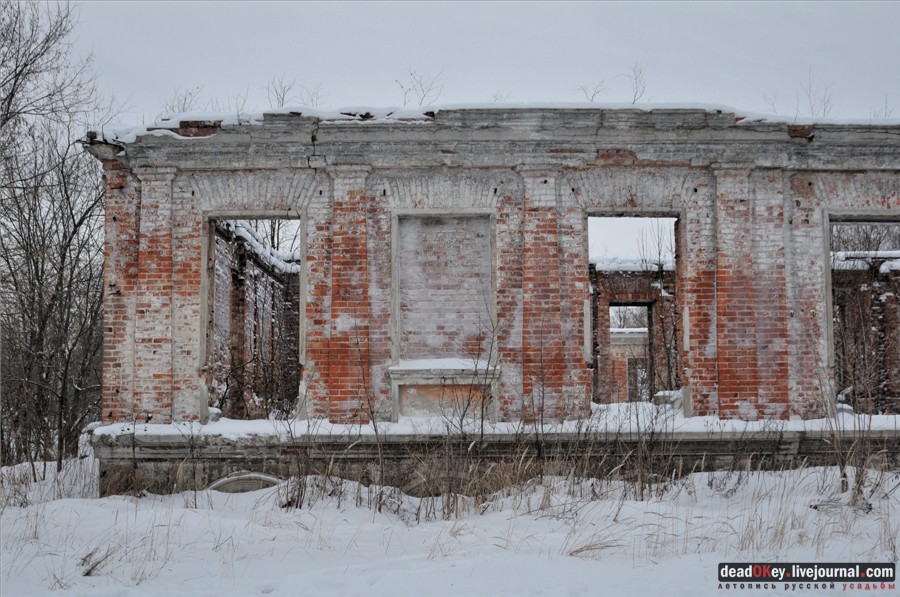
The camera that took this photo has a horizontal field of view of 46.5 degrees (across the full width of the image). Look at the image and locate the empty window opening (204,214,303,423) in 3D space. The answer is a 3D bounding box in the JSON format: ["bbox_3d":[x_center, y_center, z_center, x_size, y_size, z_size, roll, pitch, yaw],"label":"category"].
[{"bbox_3d":[-2.694,0.281,14.644,1.316,2.797,0.450,0,-4,-1],"label":"empty window opening"}]

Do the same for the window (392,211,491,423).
[{"bbox_3d":[-0.081,0.229,14.558,1.443,2.837,0.280,0,-4,-1],"label":"window"}]

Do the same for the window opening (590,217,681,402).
[{"bbox_3d":[2.547,0.193,14.762,1.295,2.696,0.450,0,-4,-1],"label":"window opening"}]

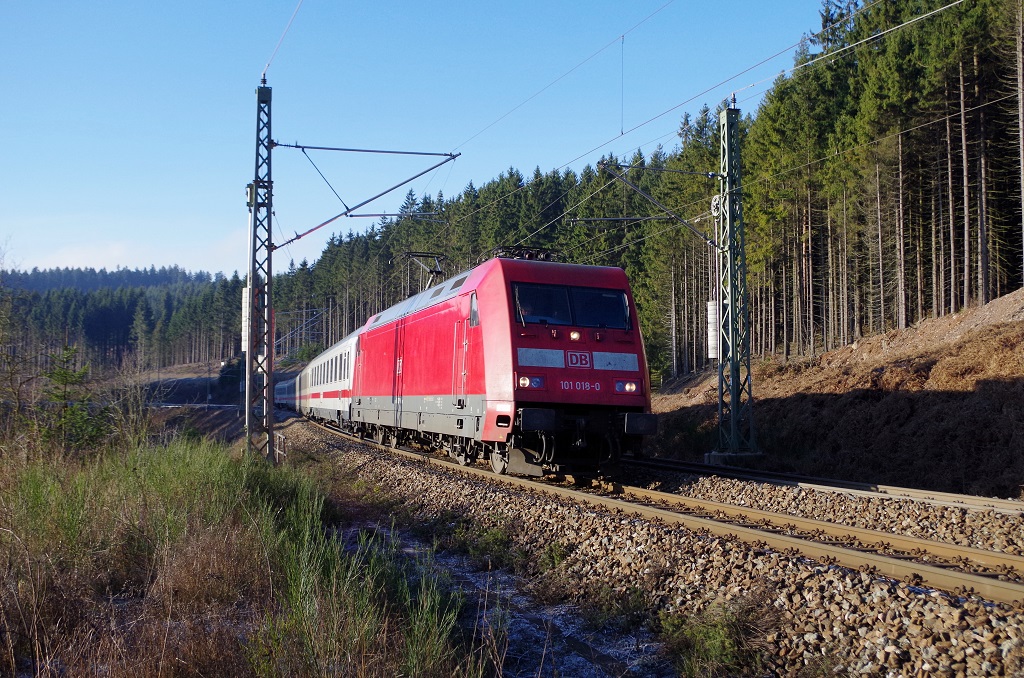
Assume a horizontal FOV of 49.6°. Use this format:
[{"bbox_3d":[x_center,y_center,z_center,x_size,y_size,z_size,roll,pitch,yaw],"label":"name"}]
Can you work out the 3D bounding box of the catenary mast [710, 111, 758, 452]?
[{"bbox_3d":[5.872,-1.511,29.402,0.780,9.430,0.900,1,-4,-16],"label":"catenary mast"}]

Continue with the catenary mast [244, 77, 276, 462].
[{"bbox_3d":[-5.843,-1.591,25.785,0.720,8.890,0.750,1,-4,-16],"label":"catenary mast"}]

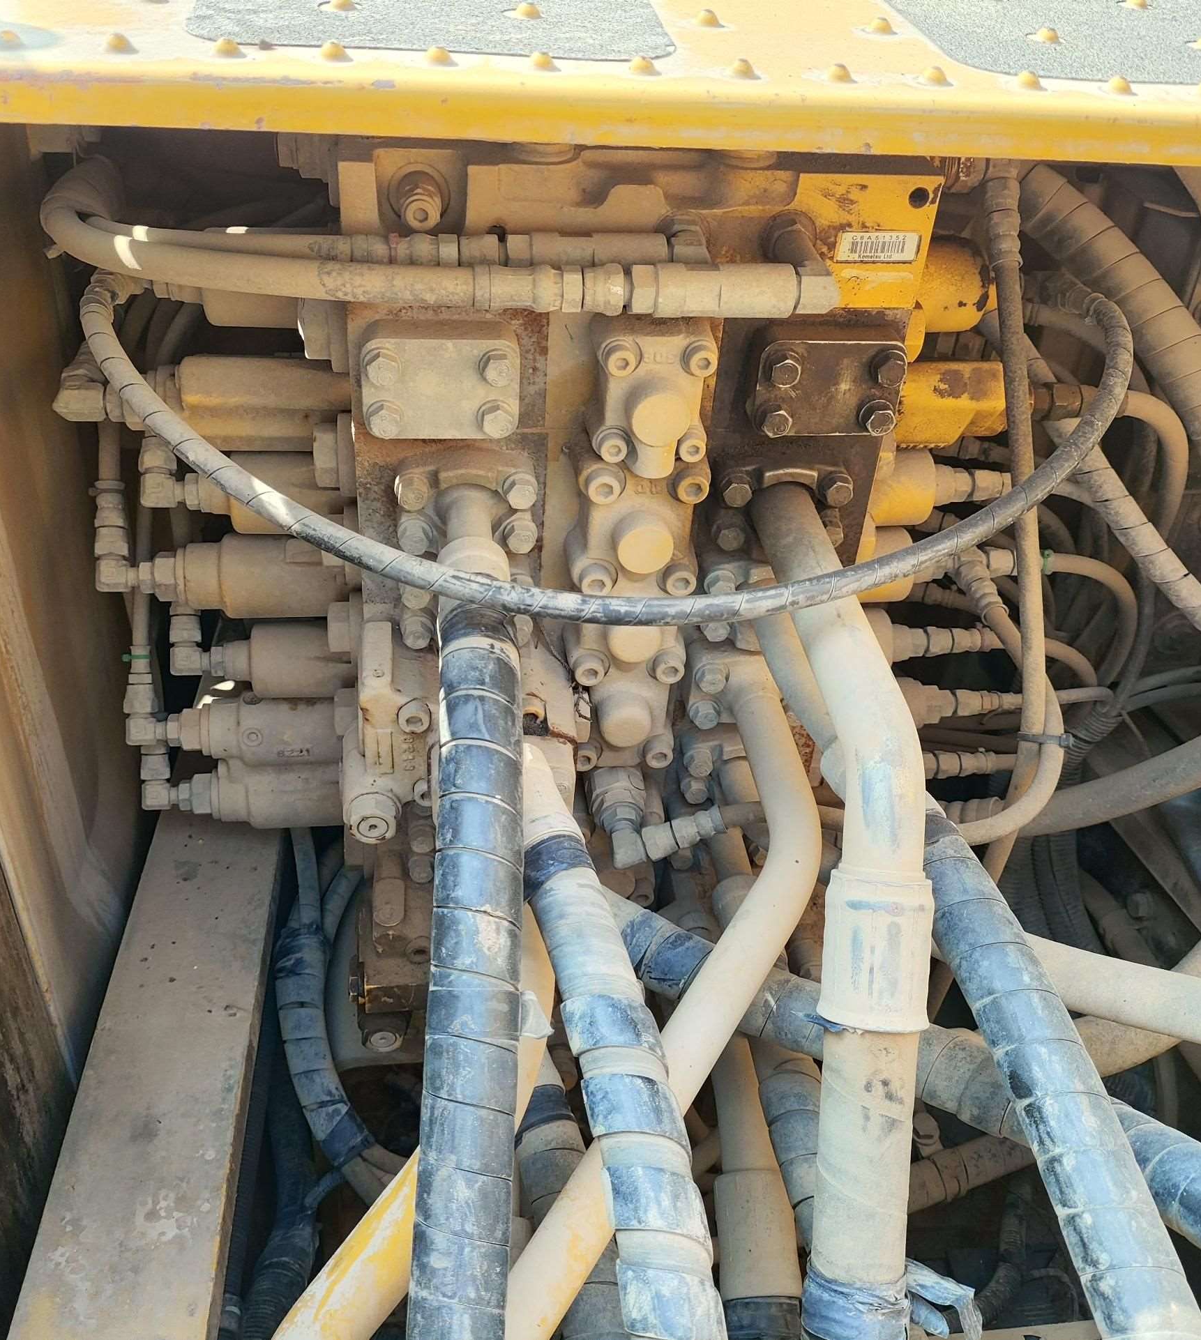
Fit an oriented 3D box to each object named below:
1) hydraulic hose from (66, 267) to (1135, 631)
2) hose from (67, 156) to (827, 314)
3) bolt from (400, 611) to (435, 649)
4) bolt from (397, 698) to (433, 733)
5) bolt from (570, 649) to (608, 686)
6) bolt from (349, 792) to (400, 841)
[{"bbox_3d":[0.028,-0.118,0.656,0.552,0.046,0.189,-4,80,-13],"label":"hydraulic hose"},{"bbox_3d":[-0.079,-0.204,0.595,0.356,0.037,0.153,-2,38,-7],"label":"hose"},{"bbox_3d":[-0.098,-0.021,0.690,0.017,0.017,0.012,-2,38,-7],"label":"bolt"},{"bbox_3d":[-0.099,0.024,0.685,0.017,0.017,0.011,-2,38,-7],"label":"bolt"},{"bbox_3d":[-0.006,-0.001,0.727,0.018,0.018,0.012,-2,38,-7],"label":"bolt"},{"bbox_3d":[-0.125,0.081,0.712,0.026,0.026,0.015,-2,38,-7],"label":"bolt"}]

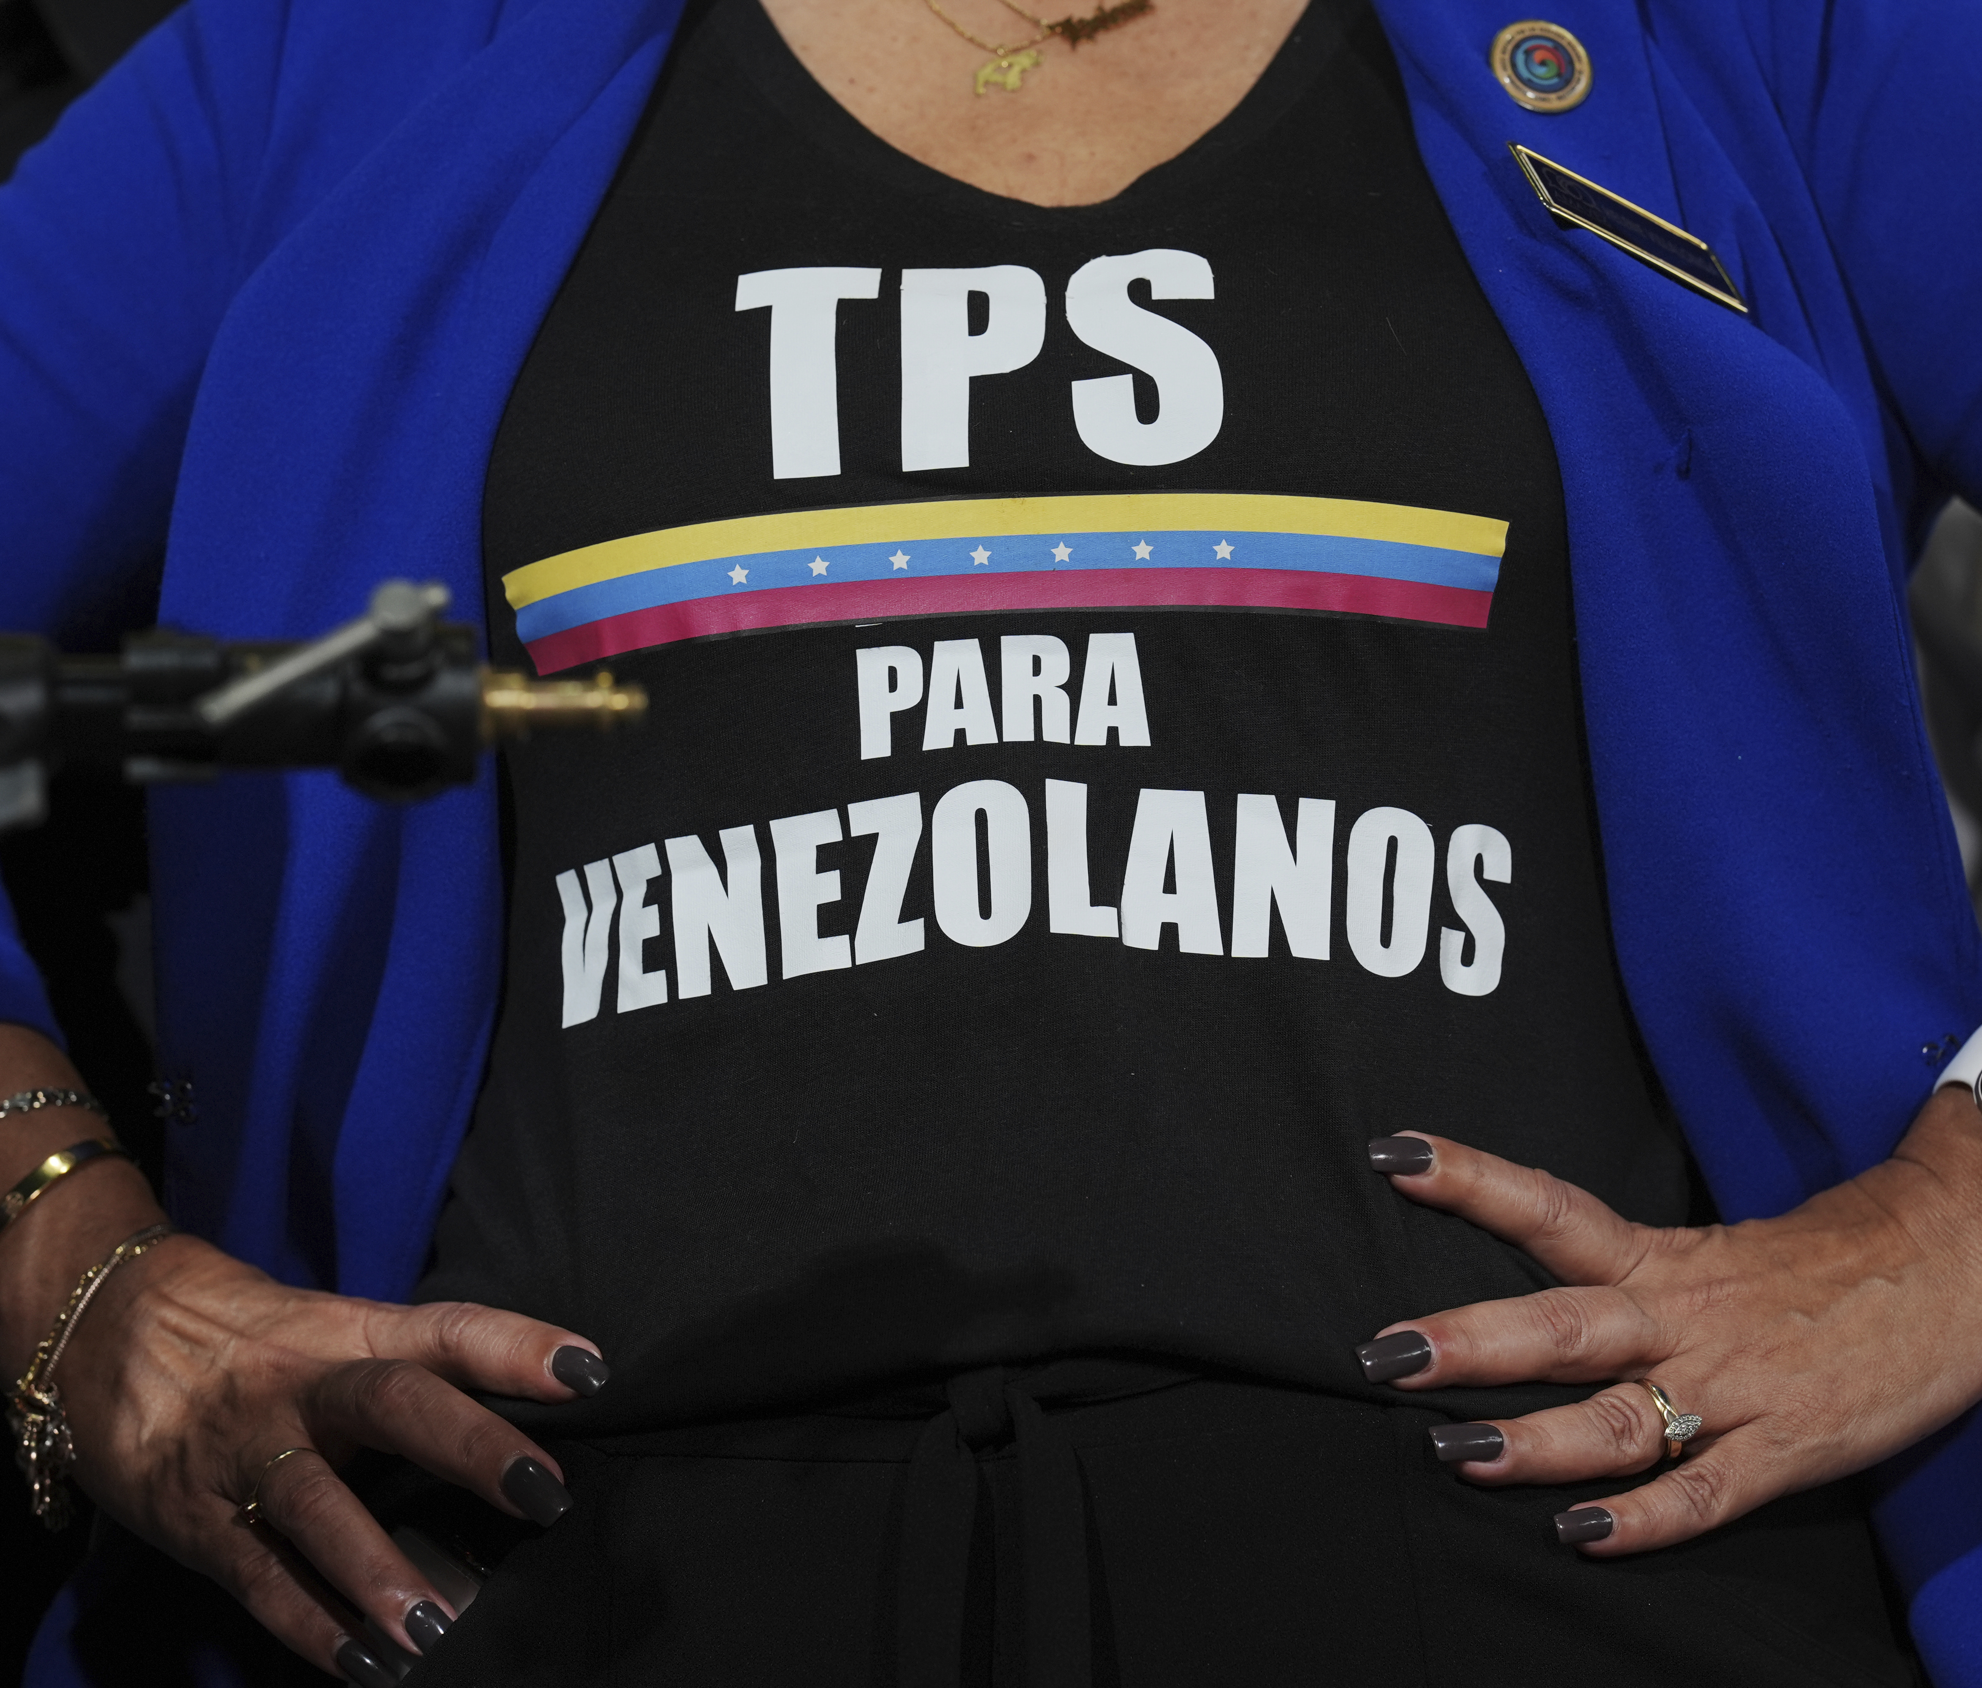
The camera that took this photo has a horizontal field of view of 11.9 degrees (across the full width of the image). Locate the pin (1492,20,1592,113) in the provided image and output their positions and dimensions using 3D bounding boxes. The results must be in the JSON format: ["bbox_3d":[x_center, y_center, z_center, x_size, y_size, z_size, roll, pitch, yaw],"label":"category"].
[{"bbox_3d":[0.143,-0.201,2.460,0.028,0.028,0.004,0,-31,-22],"label":"pin"}]

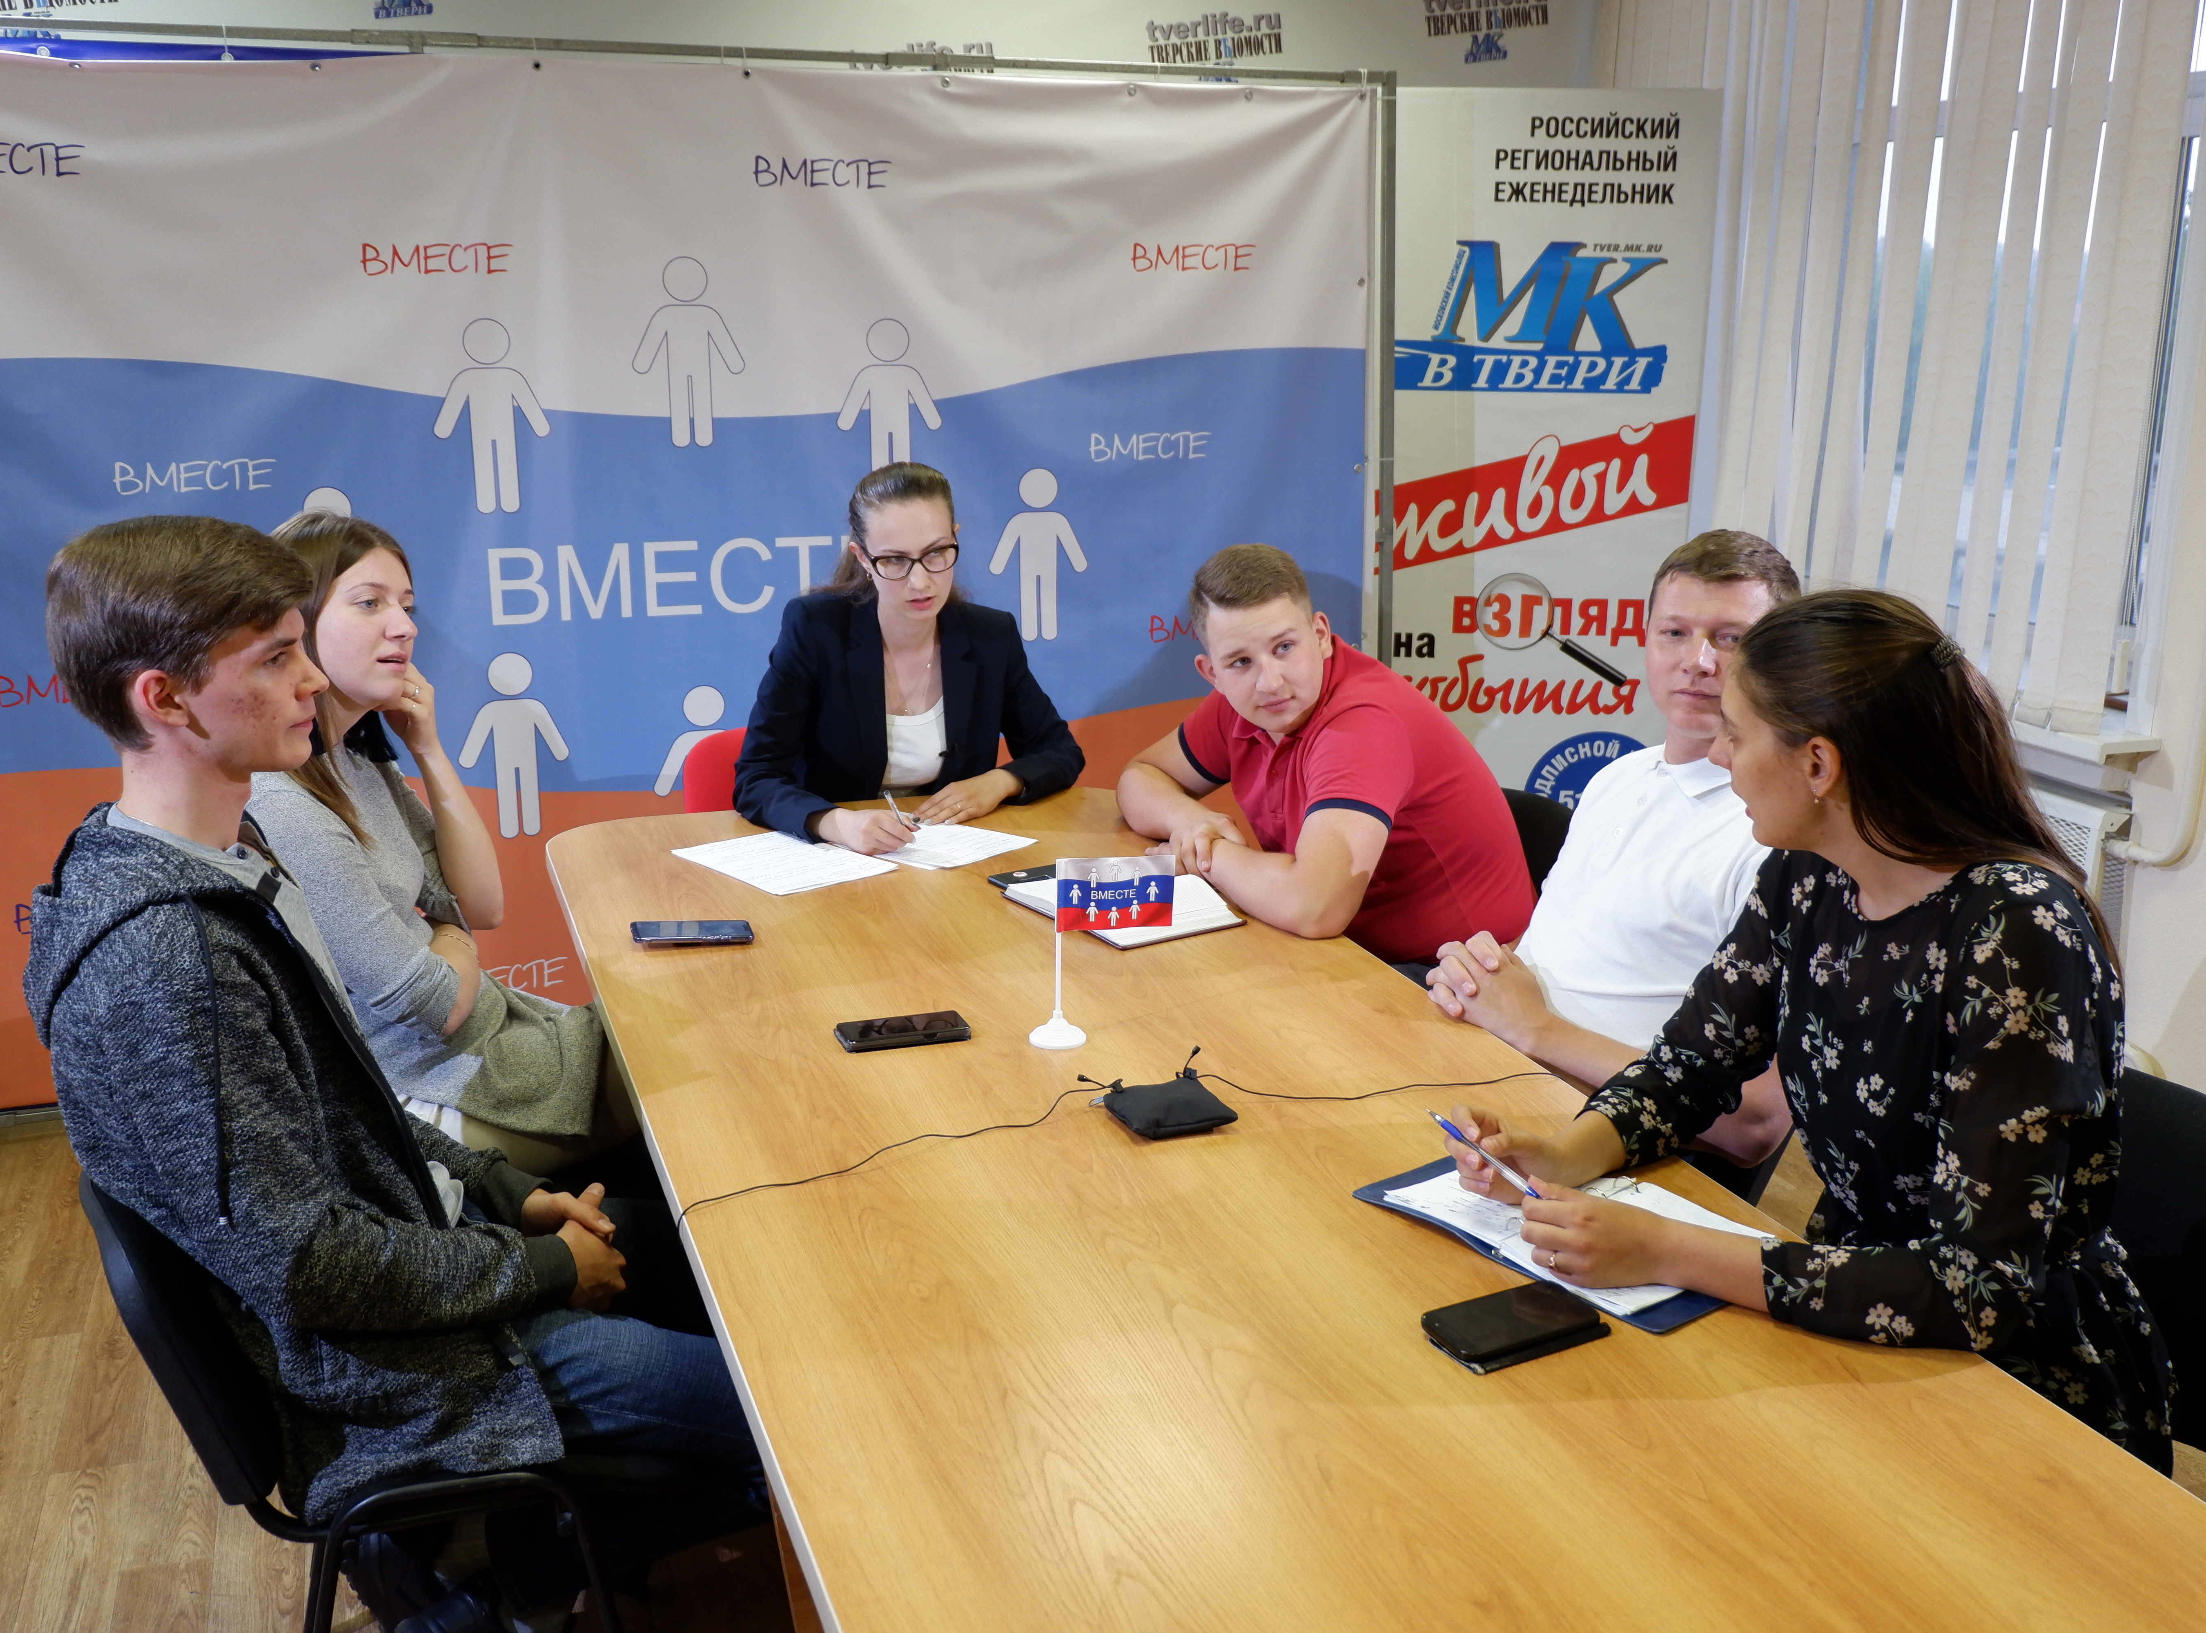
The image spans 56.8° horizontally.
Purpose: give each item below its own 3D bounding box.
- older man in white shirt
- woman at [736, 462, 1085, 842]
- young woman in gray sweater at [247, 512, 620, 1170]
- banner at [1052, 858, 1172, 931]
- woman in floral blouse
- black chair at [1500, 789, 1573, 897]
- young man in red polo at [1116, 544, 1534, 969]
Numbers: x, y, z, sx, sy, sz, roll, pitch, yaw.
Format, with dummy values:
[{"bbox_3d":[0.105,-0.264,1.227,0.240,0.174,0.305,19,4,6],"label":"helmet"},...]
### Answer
[{"bbox_3d":[0.578,0.325,2.437,0.800,1.320,0.550,-8,17,-27],"label":"older man in white shirt"},{"bbox_3d":[-0.346,0.055,3.523,0.580,1.280,0.780,-5,16,-20],"label":"woman"},{"bbox_3d":[-0.899,0.293,2.625,0.780,1.280,0.500,0,15,0],"label":"young woman in gray sweater"},{"bbox_3d":[0.017,0.088,2.305,0.140,0.088,0.025,-2,15,-7],"label":"banner"},{"bbox_3d":[0.662,0.469,1.956,0.720,1.290,0.550,-9,17,-31],"label":"woman in floral blouse"},{"bbox_3d":[0.457,0.386,3.179,0.570,0.820,0.530,-5,16,-20],"label":"black chair"},{"bbox_3d":[0.311,0.194,3.105,0.780,1.230,0.620,-8,17,-29],"label":"young man in red polo"}]

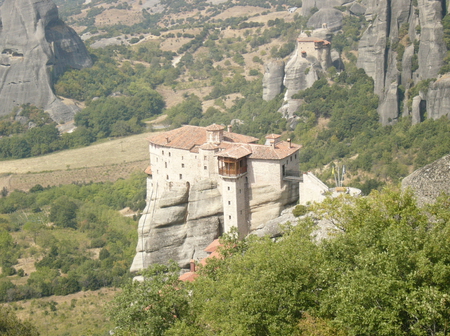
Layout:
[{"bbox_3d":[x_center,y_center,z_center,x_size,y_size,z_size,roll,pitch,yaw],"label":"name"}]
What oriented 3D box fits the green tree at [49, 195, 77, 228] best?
[{"bbox_3d":[-64.970,17.500,450.000,11.500,11.500,11.500,-2,15,0],"label":"green tree"}]

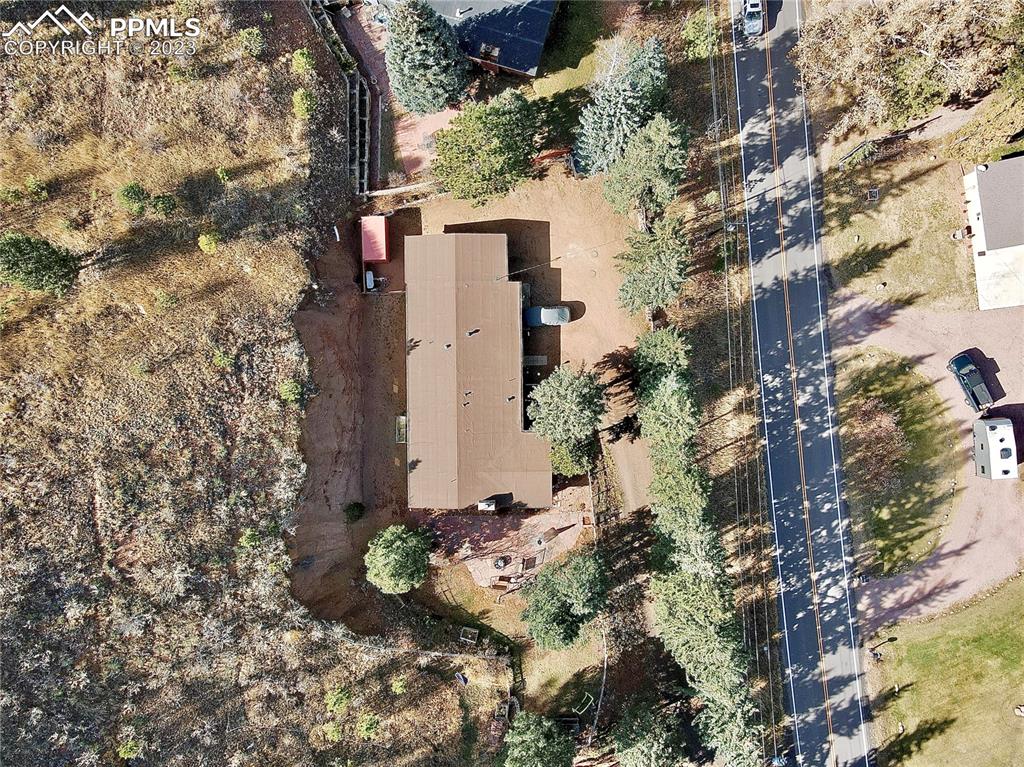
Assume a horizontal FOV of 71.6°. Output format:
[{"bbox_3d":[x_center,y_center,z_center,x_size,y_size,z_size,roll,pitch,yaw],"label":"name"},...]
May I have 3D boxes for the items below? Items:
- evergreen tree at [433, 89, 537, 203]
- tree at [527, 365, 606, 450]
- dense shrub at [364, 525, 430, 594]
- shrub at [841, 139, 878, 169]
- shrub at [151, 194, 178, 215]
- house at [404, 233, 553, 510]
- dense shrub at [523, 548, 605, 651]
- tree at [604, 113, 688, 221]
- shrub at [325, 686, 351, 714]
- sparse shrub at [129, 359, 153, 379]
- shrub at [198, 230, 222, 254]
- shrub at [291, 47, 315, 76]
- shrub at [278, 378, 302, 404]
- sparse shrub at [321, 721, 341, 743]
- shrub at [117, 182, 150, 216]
[{"bbox_3d":[-2.637,-23.048,69.300,9.800,9.500,10.200,0,90,0],"label":"evergreen tree"},{"bbox_3d":[5.090,2.240,66.250,6.920,9.500,7.790,0,90,0],"label":"tree"},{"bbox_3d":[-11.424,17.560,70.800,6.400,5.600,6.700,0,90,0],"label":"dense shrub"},{"bbox_3d":[35.694,-23.454,72.678,3.700,1.700,1.900,-33,90,0],"label":"shrub"},{"bbox_3d":[-31.050,-15.900,63.400,2.110,1.600,1.760,0,90,0],"label":"shrub"},{"bbox_3d":[-3.320,-1.150,71.600,14.500,4.700,27.400,-1,90,0],"label":"house"},{"bbox_3d":[4.990,20.450,67.500,7.550,8.000,7.690,0,90,0],"label":"dense shrub"},{"bbox_3d":[12.981,-20.517,69.000,7.800,12.000,8.800,0,90,0],"label":"tree"},{"bbox_3d":[-16.300,29.770,66.650,2.420,1.700,2.250,0,90,0],"label":"shrub"},{"bbox_3d":[-33.270,-1.340,63.550,1.810,1.300,1.780,0,90,0],"label":"sparse shrub"},{"bbox_3d":[-27.390,-12.770,64.250,1.800,1.500,2.020,0,90,0],"label":"shrub"},{"bbox_3d":[-20.810,-31.985,70.486,2.300,2.030,2.870,0,90,0],"label":"shrub"},{"bbox_3d":[-21.870,0.790,70.063,2.280,1.870,2.470,0,90,0],"label":"shrub"},{"bbox_3d":[-17.976,34.657,70.669,2.110,1.660,2.110,0,90,0],"label":"sparse shrub"},{"bbox_3d":[-33.550,-16.310,62.900,2.430,2.200,2.730,0,90,0],"label":"shrub"}]

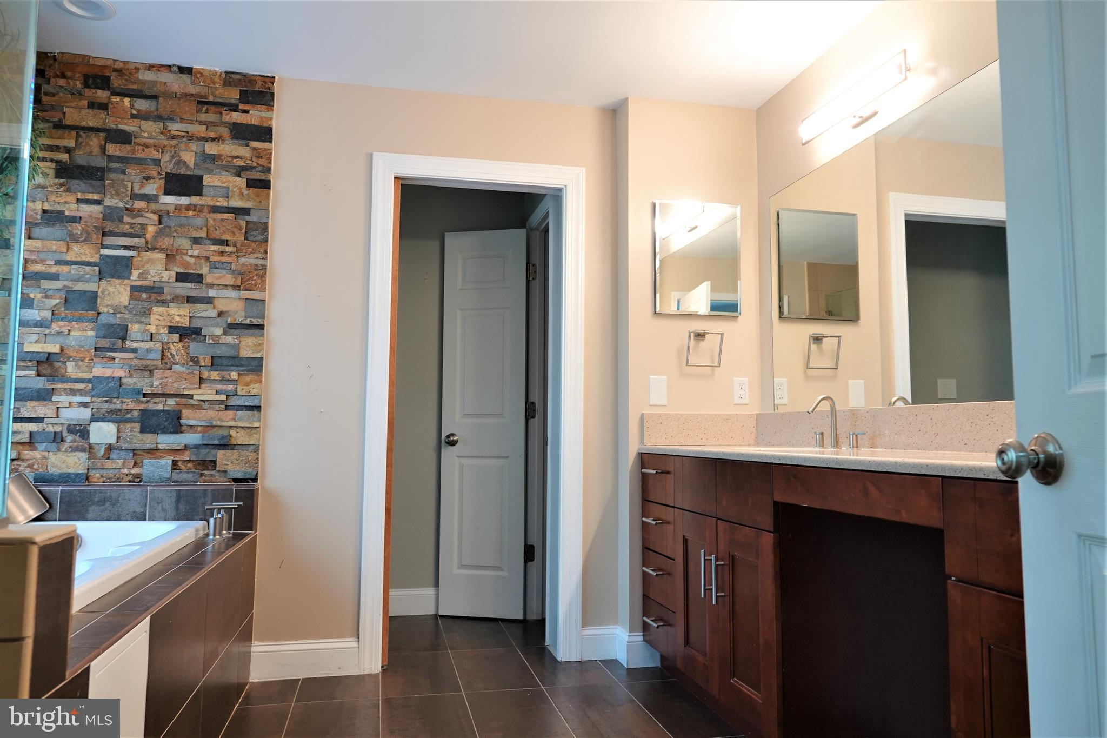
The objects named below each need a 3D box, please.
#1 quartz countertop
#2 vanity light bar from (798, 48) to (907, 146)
[{"bbox_3d":[0.874,0.265,2.205,0.553,0.032,2.070,2,-5,-13],"label":"quartz countertop"},{"bbox_3d":[1.051,-0.933,2.571,0.098,0.109,0.575,2,-5,-13],"label":"vanity light bar"}]

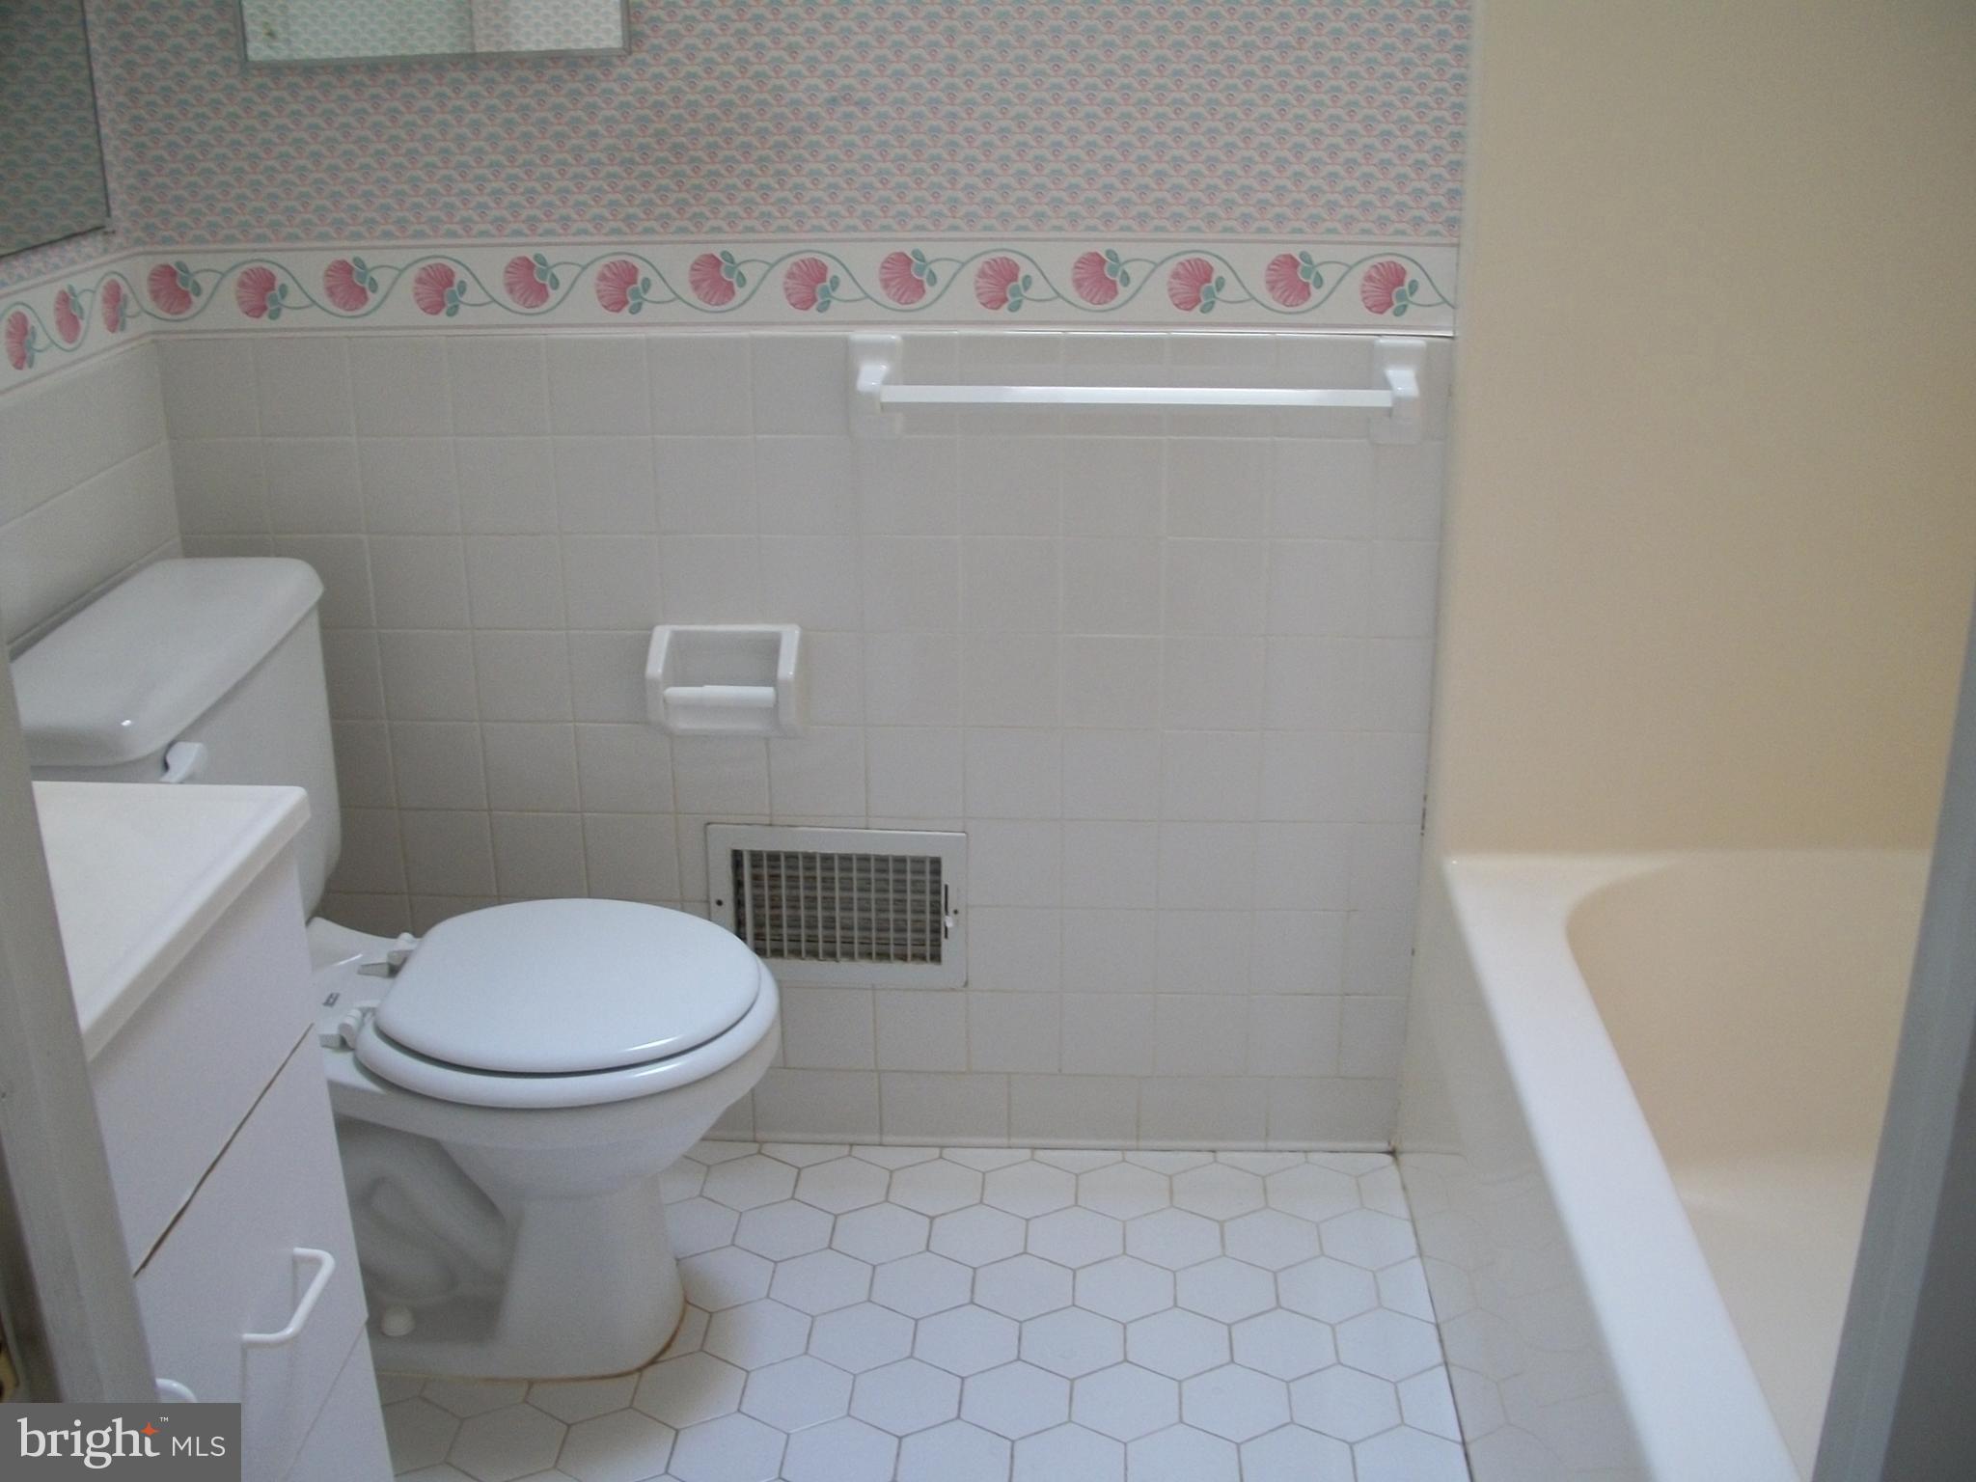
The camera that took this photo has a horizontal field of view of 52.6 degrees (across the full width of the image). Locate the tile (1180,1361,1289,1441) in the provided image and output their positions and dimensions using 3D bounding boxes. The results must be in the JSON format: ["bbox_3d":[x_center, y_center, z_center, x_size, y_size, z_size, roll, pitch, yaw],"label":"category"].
[{"bbox_3d":[0.241,0.649,1.948,0.106,0.009,0.122,1,20,3],"label":"tile"}]

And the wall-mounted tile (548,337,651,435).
[{"bbox_3d":[-0.410,-0.376,2.112,0.108,0.108,0.009,1,20,3],"label":"wall-mounted tile"}]

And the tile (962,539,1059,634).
[{"bbox_3d":[0.025,-0.170,2.166,0.108,0.108,0.009,1,20,3],"label":"tile"}]

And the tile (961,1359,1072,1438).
[{"bbox_3d":[0.028,0.650,1.963,0.105,0.009,0.121,1,20,4],"label":"tile"}]

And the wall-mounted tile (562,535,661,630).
[{"bbox_3d":[-0.408,-0.172,2.191,0.107,0.107,0.009,1,20,3],"label":"wall-mounted tile"}]

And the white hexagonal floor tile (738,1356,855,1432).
[{"bbox_3d":[-0.187,0.650,1.981,0.108,0.009,0.125,1,20,3],"label":"white hexagonal floor tile"}]

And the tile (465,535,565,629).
[{"bbox_3d":[-0.518,-0.176,2.195,0.108,0.108,0.010,1,20,4],"label":"tile"}]

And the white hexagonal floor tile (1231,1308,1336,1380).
[{"bbox_3d":[0.307,0.631,2.083,0.109,0.009,0.126,1,20,3],"label":"white hexagonal floor tile"}]

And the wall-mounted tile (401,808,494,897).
[{"bbox_3d":[-0.621,0.132,2.315,0.107,0.107,0.009,1,20,3],"label":"wall-mounted tile"}]

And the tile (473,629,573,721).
[{"bbox_3d":[-0.518,-0.071,2.236,0.108,0.108,0.009,1,20,3],"label":"tile"}]

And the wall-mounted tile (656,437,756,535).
[{"bbox_3d":[-0.303,-0.275,2.163,0.108,0.107,0.009,1,20,4],"label":"wall-mounted tile"}]

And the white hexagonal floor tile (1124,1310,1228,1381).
[{"bbox_3d":[0.195,0.622,2.048,0.108,0.009,0.125,1,20,3],"label":"white hexagonal floor tile"}]

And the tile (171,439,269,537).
[{"bbox_3d":[-0.836,-0.279,2.178,0.108,0.108,0.009,1,20,3],"label":"tile"}]

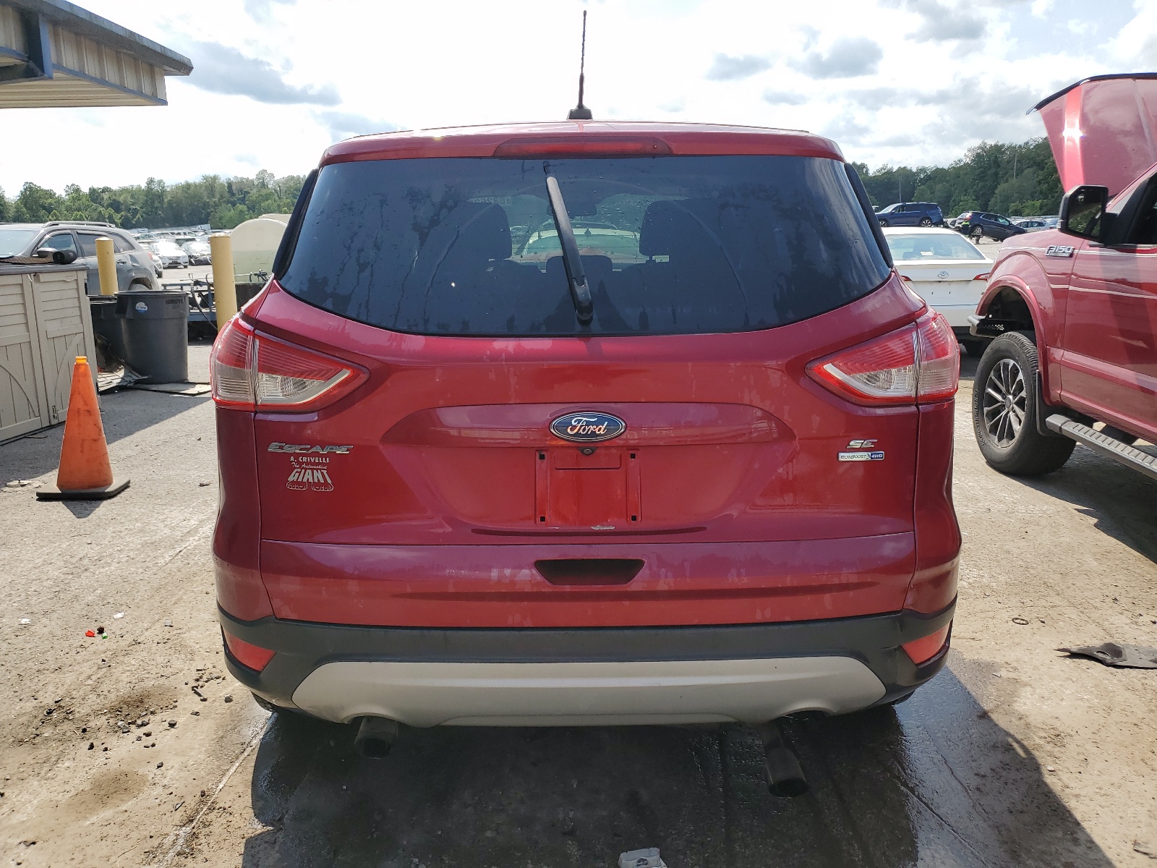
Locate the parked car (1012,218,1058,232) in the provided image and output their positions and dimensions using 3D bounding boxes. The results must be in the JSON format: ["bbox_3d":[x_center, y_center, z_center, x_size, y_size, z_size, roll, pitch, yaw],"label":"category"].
[{"bbox_3d":[41.481,-18.806,80.000,1.840,1.680,4.600,-11,17,-41],"label":"parked car"}]

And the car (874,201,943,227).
[{"bbox_3d":[22.937,-15.355,61.000,5.000,1.780,1.970,5,13,20],"label":"car"}]

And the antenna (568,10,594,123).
[{"bbox_3d":[0.003,-0.881,2.104,0.062,0.216,0.200,-1,13,0],"label":"antenna"}]

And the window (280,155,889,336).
[{"bbox_3d":[0.013,-0.403,1.851,1.333,0.477,0.114,-1,-17,0],"label":"window"}]

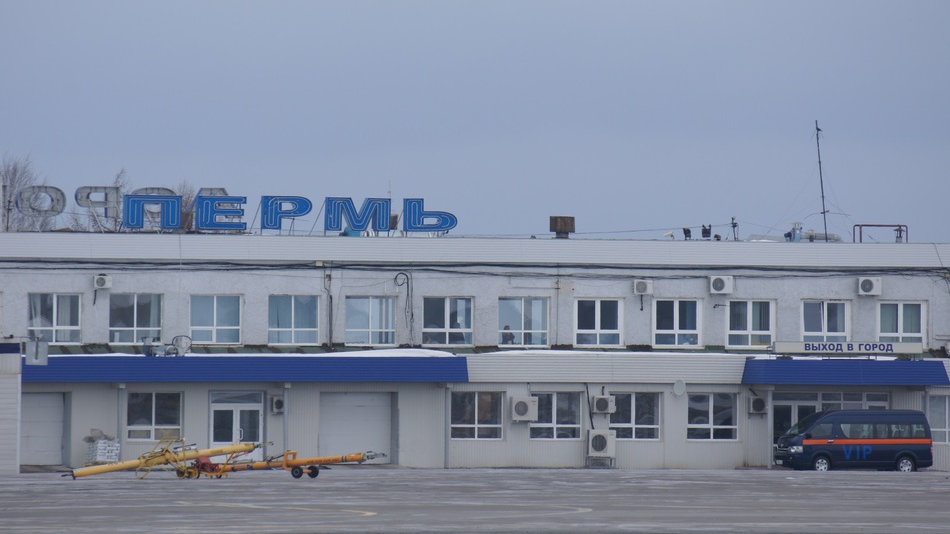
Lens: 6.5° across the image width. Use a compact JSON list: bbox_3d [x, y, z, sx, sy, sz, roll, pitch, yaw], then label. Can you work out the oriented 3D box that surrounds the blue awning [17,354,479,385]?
[{"bbox_3d":[-7.975,3.546,286.687,16.519,0.913,0.800,1,-1,-23],"label":"blue awning"}]

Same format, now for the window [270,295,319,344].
[{"bbox_3d":[-6.568,1.941,301.418,1.930,1.820,0.150,1,-1,-20],"label":"window"}]

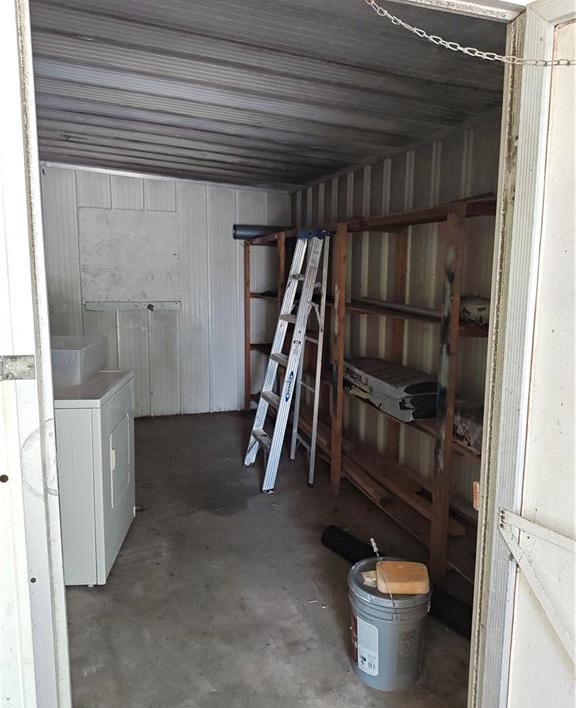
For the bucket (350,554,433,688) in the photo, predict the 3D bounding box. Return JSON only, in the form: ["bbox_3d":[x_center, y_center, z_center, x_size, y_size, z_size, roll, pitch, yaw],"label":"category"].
[{"bbox_3d":[0.382,1.024,2.120,0.305,0.372,0.305,1,8,0],"label":"bucket"}]

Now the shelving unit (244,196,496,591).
[{"bbox_3d":[0.457,-0.008,4.206,0.570,1.860,4.390,-2,8,-18],"label":"shelving unit"}]

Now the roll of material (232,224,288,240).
[{"bbox_3d":[-0.257,-1.288,5.894,0.680,0.155,0.155,-3,8,-24],"label":"roll of material"}]

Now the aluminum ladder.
[{"bbox_3d":[-0.044,0.025,4.107,0.485,1.810,0.619,-2,8,-18],"label":"aluminum ladder"}]

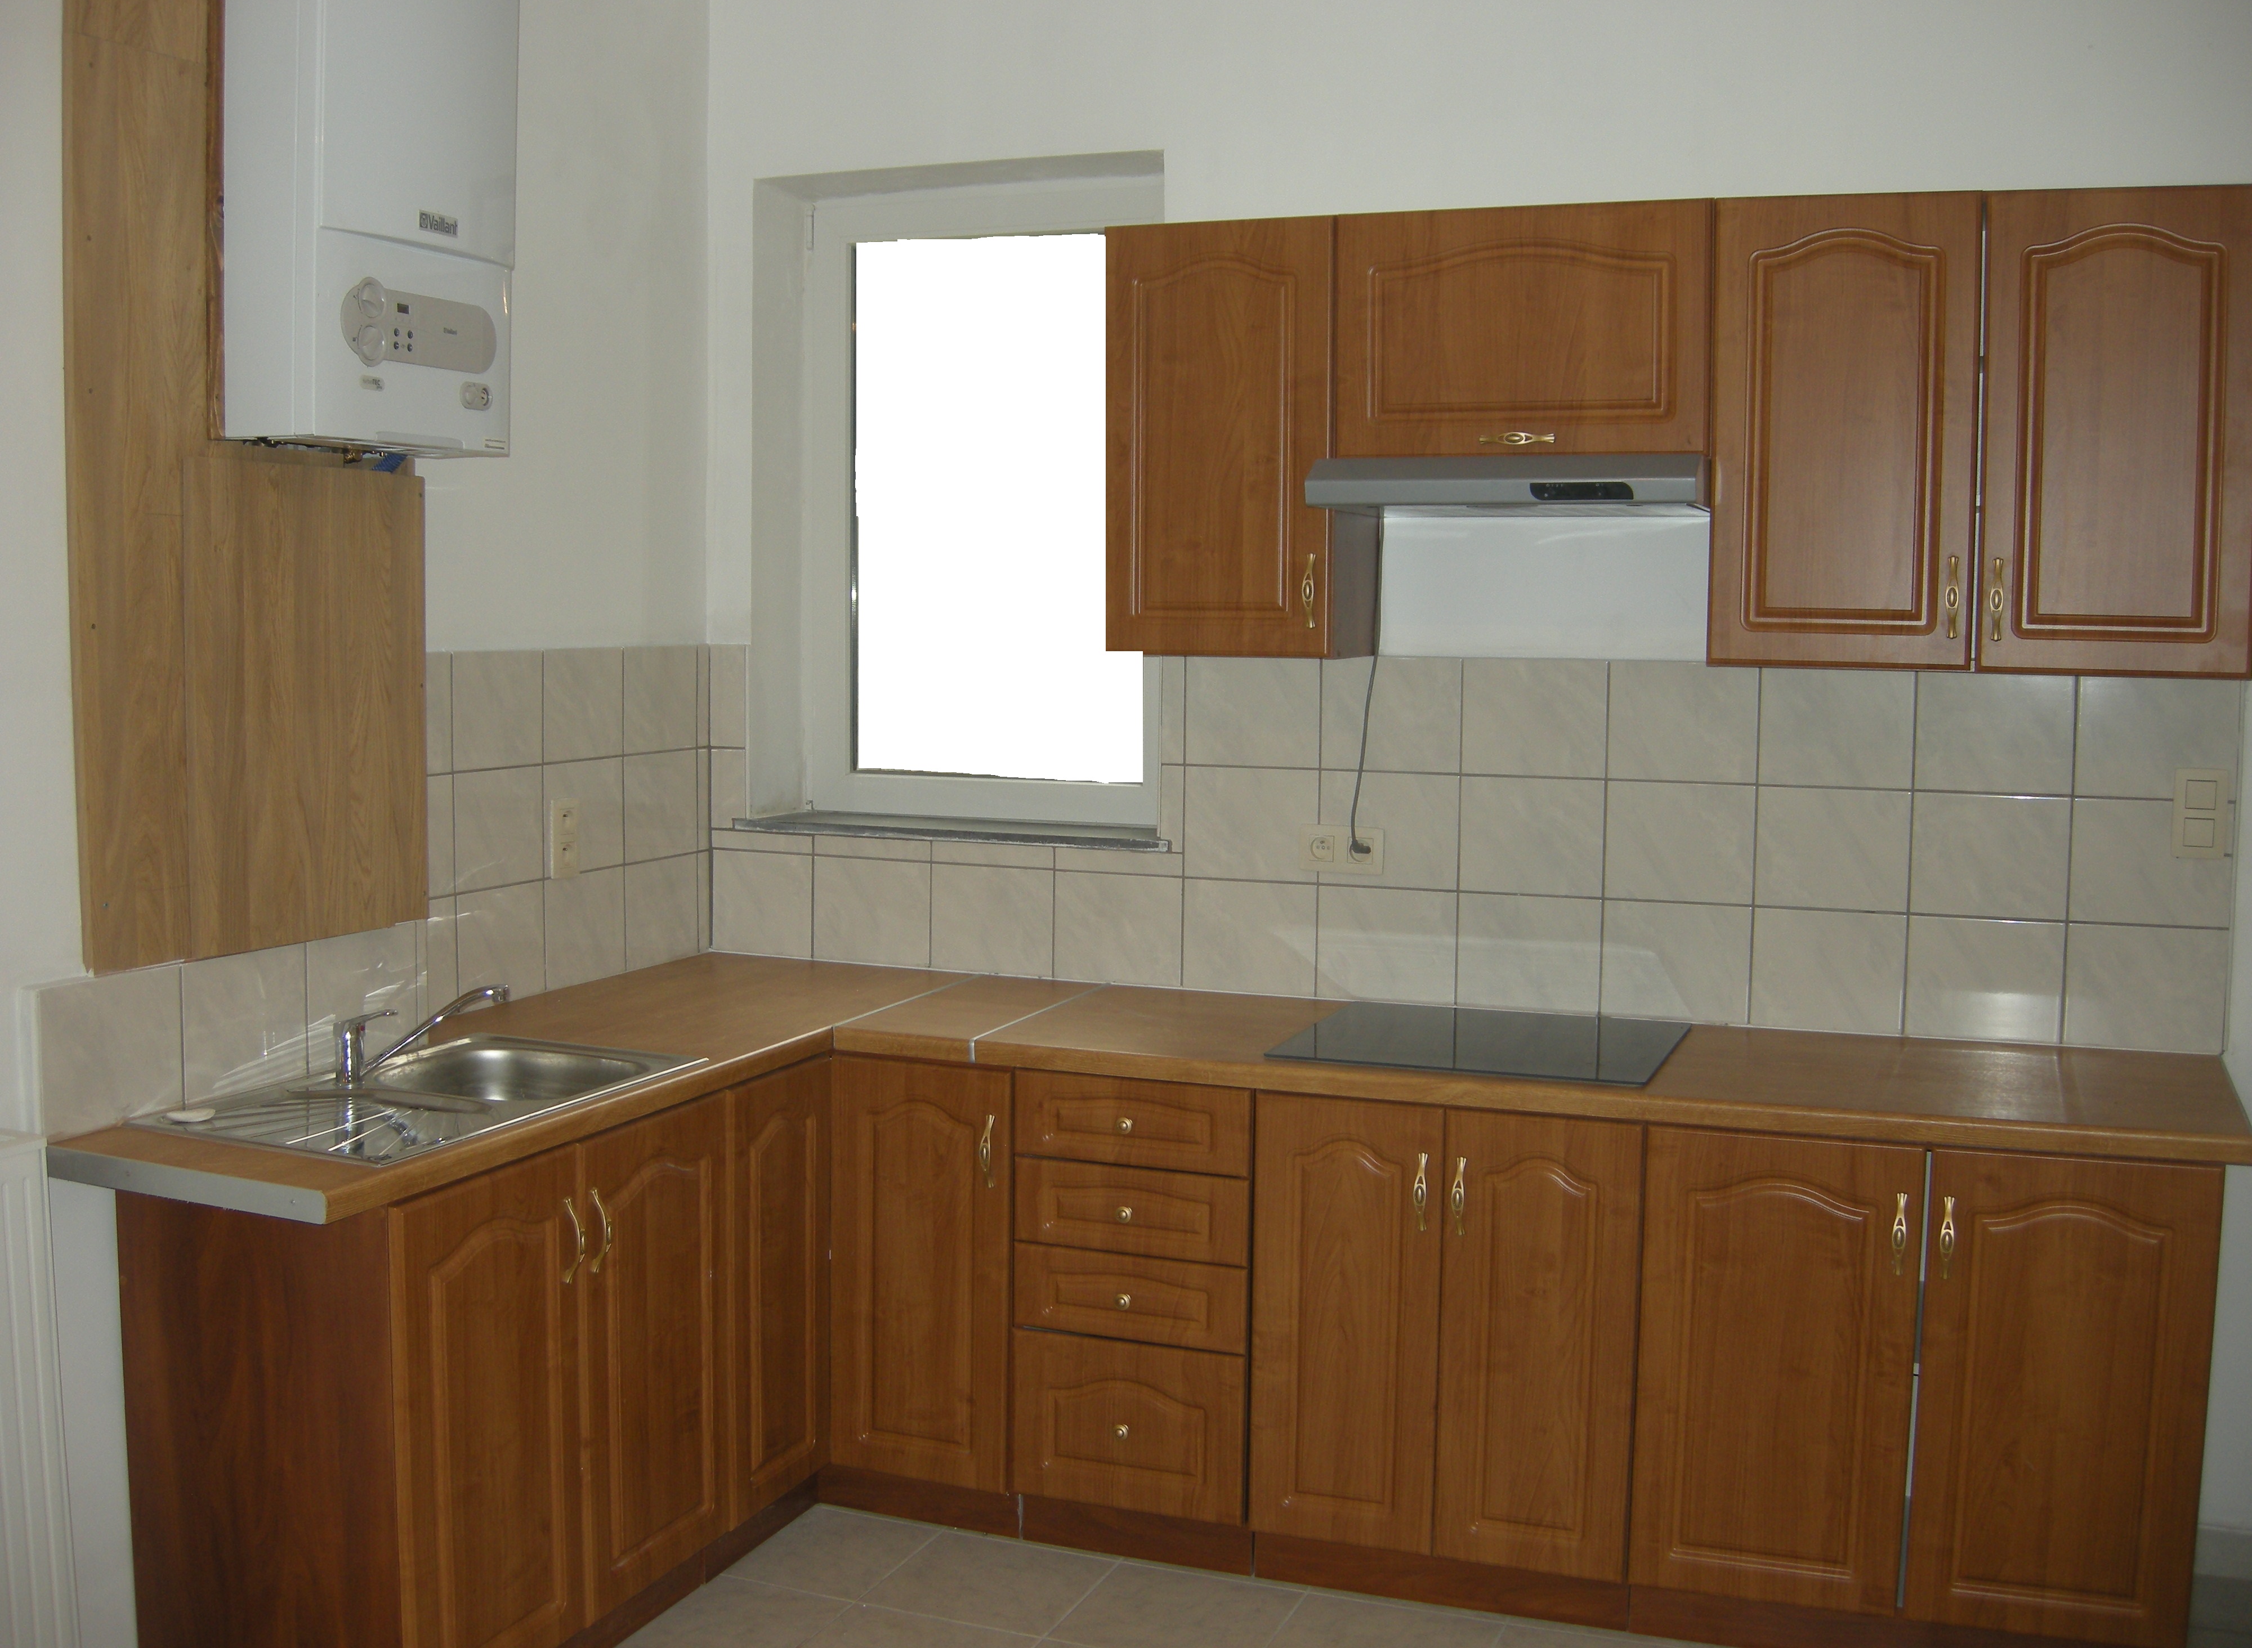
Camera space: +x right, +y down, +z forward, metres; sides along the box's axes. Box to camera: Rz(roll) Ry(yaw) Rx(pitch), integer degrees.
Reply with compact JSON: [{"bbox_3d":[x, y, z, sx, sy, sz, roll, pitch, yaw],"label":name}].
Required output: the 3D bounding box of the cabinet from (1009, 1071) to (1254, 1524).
[{"bbox_3d":[0.099,0.740,3.882,0.408,0.711,0.532,2,5,21],"label":"cabinet"}]

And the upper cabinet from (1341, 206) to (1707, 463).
[{"bbox_3d":[0.667,-0.778,3.682,0.600,0.391,0.305,2,5,21],"label":"upper cabinet"}]

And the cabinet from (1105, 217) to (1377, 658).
[{"bbox_3d":[0.205,-0.642,3.871,0.397,0.715,0.305,2,5,21],"label":"cabinet"}]

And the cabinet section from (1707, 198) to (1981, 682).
[{"bbox_3d":[1.138,-0.603,3.580,0.397,0.712,0.301,3,6,21],"label":"cabinet section"}]

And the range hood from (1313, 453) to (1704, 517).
[{"bbox_3d":[0.638,-0.537,3.623,0.595,0.087,0.475,2,5,21],"label":"range hood"}]

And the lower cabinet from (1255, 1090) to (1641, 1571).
[{"bbox_3d":[0.569,0.758,3.704,0.605,0.711,0.532,2,5,21],"label":"lower cabinet"}]

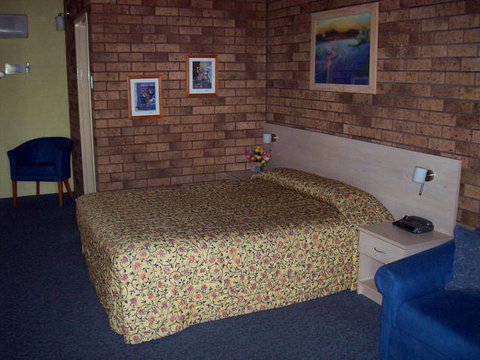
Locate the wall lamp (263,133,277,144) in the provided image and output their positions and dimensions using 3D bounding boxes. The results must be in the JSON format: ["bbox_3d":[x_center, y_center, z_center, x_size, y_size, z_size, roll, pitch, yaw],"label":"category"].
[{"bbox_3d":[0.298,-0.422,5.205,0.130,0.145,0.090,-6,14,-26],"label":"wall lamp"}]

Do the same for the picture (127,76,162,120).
[{"bbox_3d":[-0.903,-0.790,4.761,0.333,0.405,0.028,-6,14,-26],"label":"picture"}]

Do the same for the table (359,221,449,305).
[{"bbox_3d":[1.109,0.587,3.417,0.410,0.495,0.450,-6,14,-26],"label":"table"}]

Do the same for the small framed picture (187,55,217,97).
[{"bbox_3d":[-0.372,-1.042,4.973,0.333,0.403,0.028,-6,14,-26],"label":"small framed picture"}]

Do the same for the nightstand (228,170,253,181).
[{"bbox_3d":[0.166,0.176,5.134,0.420,0.460,0.440,-5,13,-25],"label":"nightstand"}]

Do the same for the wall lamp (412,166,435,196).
[{"bbox_3d":[1.230,0.006,3.358,0.135,0.200,0.090,-6,14,-26],"label":"wall lamp"}]

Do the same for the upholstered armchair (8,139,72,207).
[{"bbox_3d":[-2.310,-0.110,5.943,0.640,0.770,0.580,0,12,2],"label":"upholstered armchair"}]

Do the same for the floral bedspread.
[{"bbox_3d":[-0.105,0.373,3.957,2.080,0.680,1.610,-6,14,-26],"label":"floral bedspread"}]

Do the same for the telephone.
[{"bbox_3d":[1.195,0.297,3.436,0.165,0.066,0.245,-6,14,-26],"label":"telephone"}]

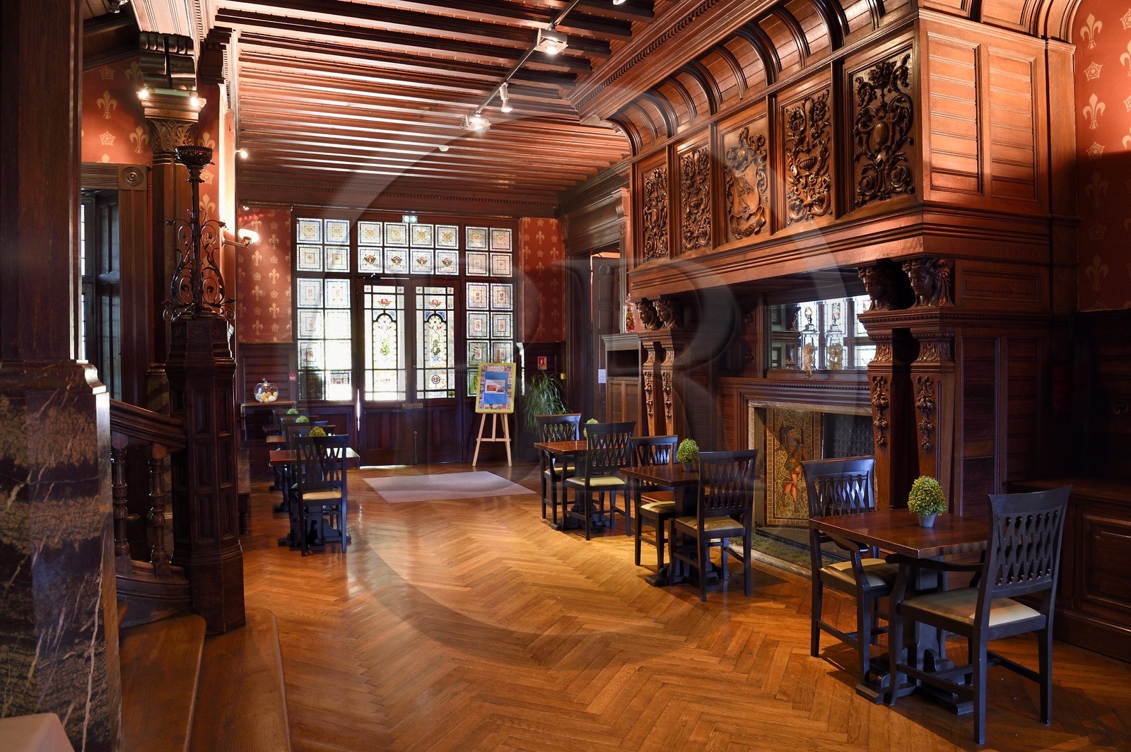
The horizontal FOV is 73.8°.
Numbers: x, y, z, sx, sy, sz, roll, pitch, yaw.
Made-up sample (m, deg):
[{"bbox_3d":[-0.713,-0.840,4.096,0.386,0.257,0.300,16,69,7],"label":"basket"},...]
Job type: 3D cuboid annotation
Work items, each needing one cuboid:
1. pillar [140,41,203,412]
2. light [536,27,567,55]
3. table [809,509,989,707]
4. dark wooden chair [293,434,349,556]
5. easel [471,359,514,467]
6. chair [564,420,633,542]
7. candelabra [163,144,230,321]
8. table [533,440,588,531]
[{"bbox_3d":[-2.929,-0.494,5.728,0.460,3.970,0.500,-1,1,-23],"label":"pillar"},{"bbox_3d":[-0.113,-2.745,6.185,0.210,0.170,0.210,-1,1,-23],"label":"light"},{"bbox_3d":[1.656,1.082,3.550,0.710,0.760,0.700,-1,1,-23],"label":"table"},{"bbox_3d":[-2.017,0.949,6.207,0.470,0.945,0.530,-1,1,-22],"label":"dark wooden chair"},{"bbox_3d":[-1.035,0.516,11.253,0.570,1.600,0.580,0,1,10],"label":"easel"},{"bbox_3d":[0.297,0.901,6.689,0.540,0.980,0.560,-1,1,-22],"label":"chair"},{"bbox_3d":[-1.991,-0.774,4.060,0.360,0.950,0.360,-1,1,-23],"label":"candelabra"},{"bbox_3d":[0.169,1.022,7.042,0.700,0.760,0.700,-1,1,-23],"label":"table"}]

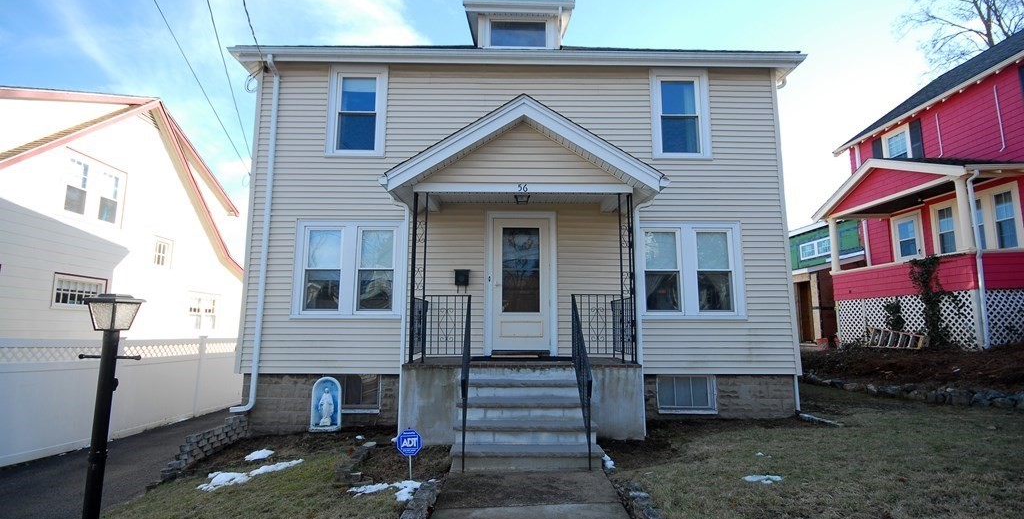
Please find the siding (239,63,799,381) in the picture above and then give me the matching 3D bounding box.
[{"bbox_3d":[0.152,-0.708,7.620,8.950,5.125,0.300,0,-8,-1],"label":"siding"}]

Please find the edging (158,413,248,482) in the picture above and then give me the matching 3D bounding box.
[{"bbox_3d":[-4.072,2.464,6.084,0.260,0.440,1.750,0,-8,-1],"label":"edging"}]

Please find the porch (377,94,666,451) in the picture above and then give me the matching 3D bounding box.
[{"bbox_3d":[0.159,0.132,6.662,3.900,4.630,1.570,0,-8,-1],"label":"porch"}]

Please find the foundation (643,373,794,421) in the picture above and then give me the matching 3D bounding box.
[{"bbox_3d":[3.211,2.189,7.341,2.500,0.690,0.280,0,-8,-1],"label":"foundation"}]

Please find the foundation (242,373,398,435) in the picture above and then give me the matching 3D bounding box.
[{"bbox_3d":[-2.908,2.270,7.234,2.480,0.900,0.280,0,-8,-1],"label":"foundation"}]

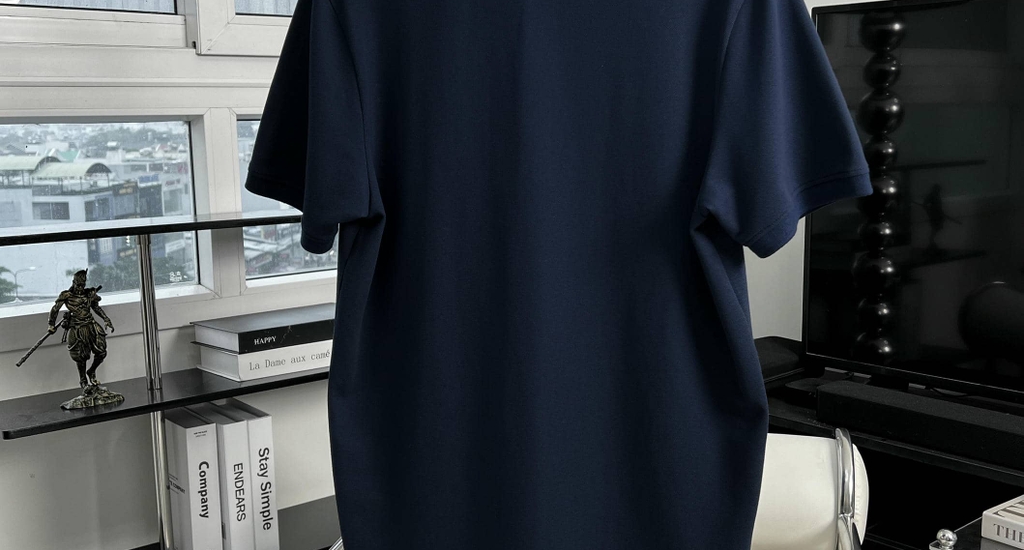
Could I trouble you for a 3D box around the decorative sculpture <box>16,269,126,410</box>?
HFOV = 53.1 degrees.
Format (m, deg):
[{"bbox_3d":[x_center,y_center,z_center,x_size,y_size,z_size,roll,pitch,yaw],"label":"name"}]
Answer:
[{"bbox_3d":[-0.667,0.098,1.557,0.141,0.206,0.110,-6,11,-30],"label":"decorative sculpture"}]

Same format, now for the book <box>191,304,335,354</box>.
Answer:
[{"bbox_3d":[-0.399,0.093,1.839,0.283,0.035,0.209,-8,7,-38],"label":"book"}]

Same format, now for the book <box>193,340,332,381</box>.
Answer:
[{"bbox_3d":[-0.396,0.133,1.836,0.274,0.045,0.197,-8,7,-38],"label":"book"}]

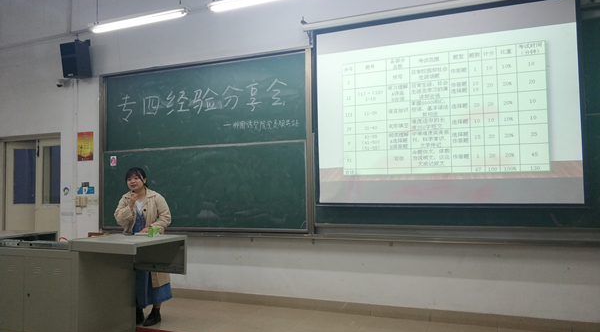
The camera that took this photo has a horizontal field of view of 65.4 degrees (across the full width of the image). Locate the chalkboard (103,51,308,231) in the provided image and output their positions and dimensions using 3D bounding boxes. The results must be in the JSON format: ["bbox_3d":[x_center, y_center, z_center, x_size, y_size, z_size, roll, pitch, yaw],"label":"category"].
[{"bbox_3d":[-1.258,-0.228,5.665,3.012,2.057,0.100,-2,-3,23],"label":"chalkboard"}]

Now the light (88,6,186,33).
[{"bbox_3d":[-1.630,-1.479,4.716,1.230,0.090,0.120,-2,-3,23],"label":"light"}]

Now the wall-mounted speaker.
[{"bbox_3d":[-2.965,-1.391,6.202,0.265,0.455,0.230,-2,5,21],"label":"wall-mounted speaker"}]

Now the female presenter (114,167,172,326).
[{"bbox_3d":[-1.599,0.791,4.775,0.550,1.580,0.400,-1,-3,6],"label":"female presenter"}]

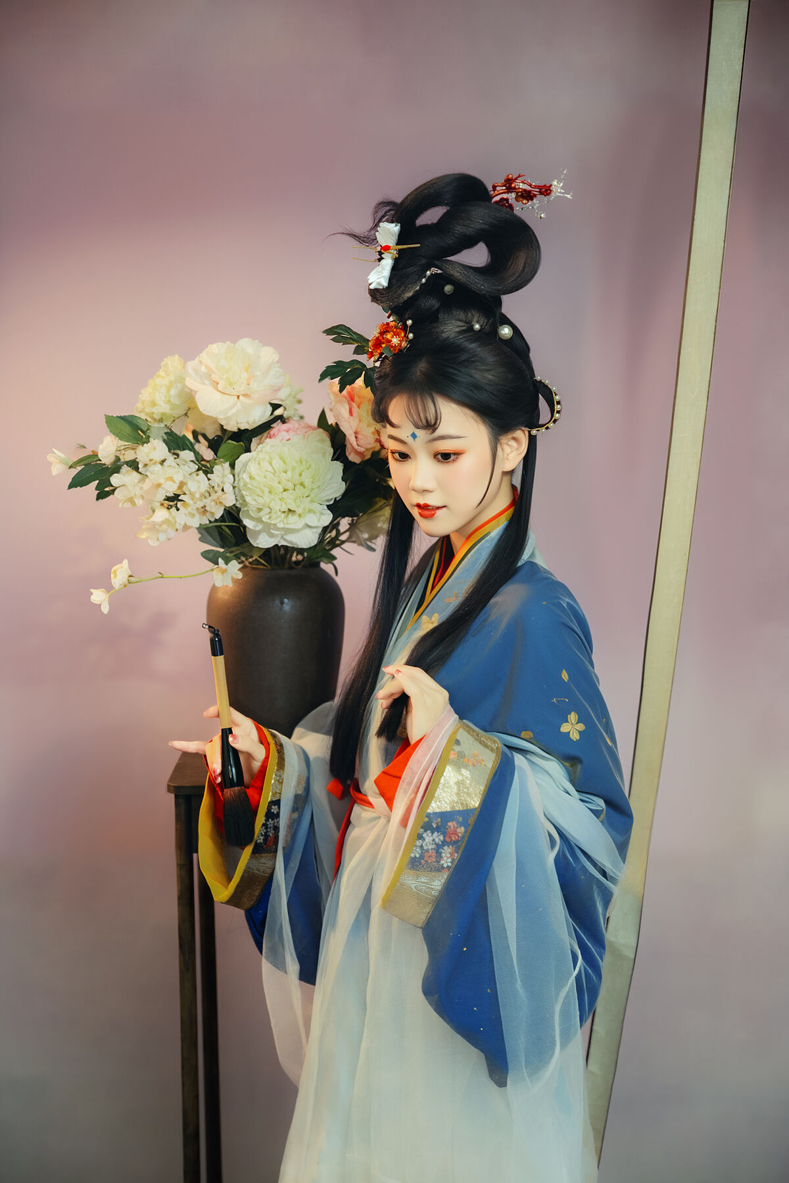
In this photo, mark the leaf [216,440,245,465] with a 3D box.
[{"bbox_3d":[-0.214,-0.183,3.310,0.039,0.034,0.022,0,7,6],"label":"leaf"}]

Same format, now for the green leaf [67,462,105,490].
[{"bbox_3d":[-0.381,-0.143,3.130,0.047,0.034,0.020,2,9,15],"label":"green leaf"}]

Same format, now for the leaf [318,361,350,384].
[{"bbox_3d":[-0.074,-0.274,3.160,0.042,0.030,0.020,0,9,0],"label":"leaf"}]

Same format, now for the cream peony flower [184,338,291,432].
[{"bbox_3d":[-0.192,-0.254,3.120,0.134,0.117,0.090,1,9,5],"label":"cream peony flower"}]

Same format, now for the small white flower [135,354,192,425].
[{"bbox_3d":[-0.289,-0.253,3.180,0.075,0.088,0.073,2,9,15],"label":"small white flower"}]

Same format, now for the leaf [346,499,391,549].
[{"bbox_3d":[-0.034,-0.090,3.400,0.065,0.067,0.040,-2,7,-11],"label":"leaf"}]

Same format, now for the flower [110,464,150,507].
[{"bbox_3d":[-0.344,-0.138,3.300,0.052,0.056,0.042,3,8,24],"label":"flower"}]

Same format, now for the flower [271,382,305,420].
[{"bbox_3d":[-0.148,-0.255,3.380,0.054,0.054,0.045,-2,7,-11],"label":"flower"}]

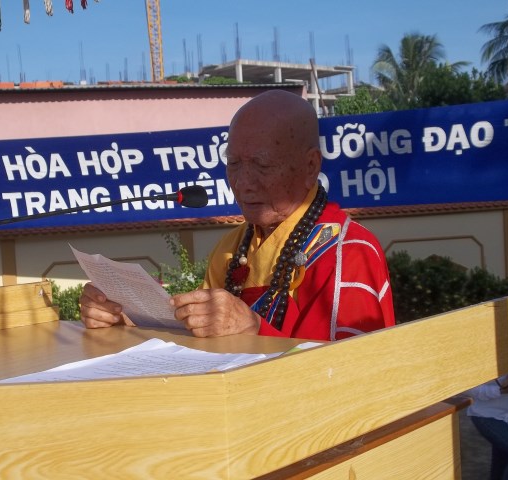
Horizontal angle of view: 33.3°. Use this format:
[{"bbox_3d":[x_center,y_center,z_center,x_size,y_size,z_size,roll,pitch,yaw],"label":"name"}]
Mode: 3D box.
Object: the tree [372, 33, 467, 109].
[{"bbox_3d":[9.000,-4.600,45.000,5.200,12.300,5.200,-3,0,11],"label":"tree"}]

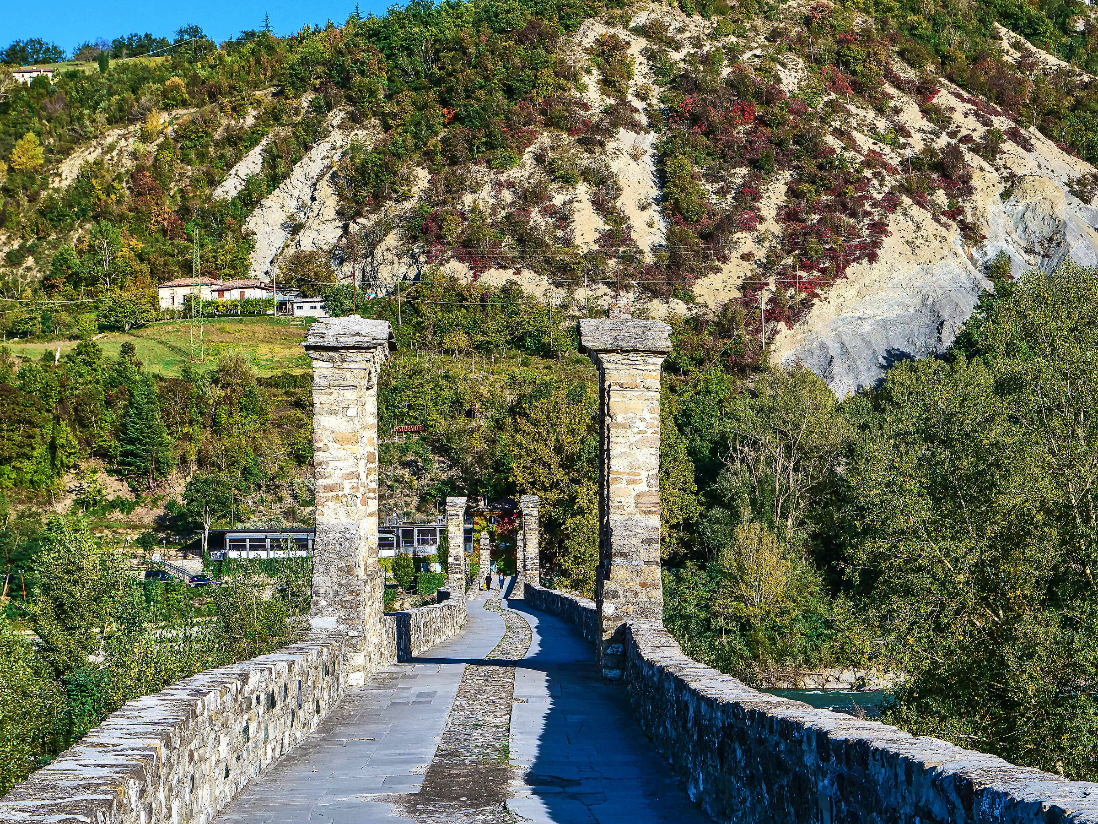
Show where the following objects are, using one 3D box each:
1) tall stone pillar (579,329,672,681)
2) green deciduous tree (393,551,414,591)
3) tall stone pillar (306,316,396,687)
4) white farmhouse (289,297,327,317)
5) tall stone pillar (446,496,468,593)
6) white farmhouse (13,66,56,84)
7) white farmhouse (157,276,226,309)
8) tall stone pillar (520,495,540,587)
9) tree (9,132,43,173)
[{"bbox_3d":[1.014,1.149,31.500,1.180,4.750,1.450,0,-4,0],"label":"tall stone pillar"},{"bbox_3d":[-12.787,14.107,212.000,1.950,3.700,1.950,0,-4,0],"label":"green deciduous tree"},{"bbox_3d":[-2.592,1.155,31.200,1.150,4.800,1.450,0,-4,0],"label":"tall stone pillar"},{"bbox_3d":[-41.771,-18.158,420.000,6.600,3.300,4.800,0,-4,0],"label":"white farmhouse"},{"bbox_3d":[-4.419,6.486,115.000,1.050,4.850,1.300,0,-4,0],"label":"tall stone pillar"},{"bbox_3d":[-192.310,-125.058,900.000,15.500,7.300,9.000,0,-4,-3],"label":"white farmhouse"},{"bbox_3d":[-63.138,-20.794,425.000,11.500,5.800,9.000,0,-4,3],"label":"white farmhouse"},{"bbox_3d":[-0.880,6.445,115.000,1.000,4.900,1.300,0,-4,0],"label":"tall stone pillar"},{"bbox_3d":[-134.466,-66.516,620.000,8.800,10.700,8.800,0,-4,0],"label":"tree"}]

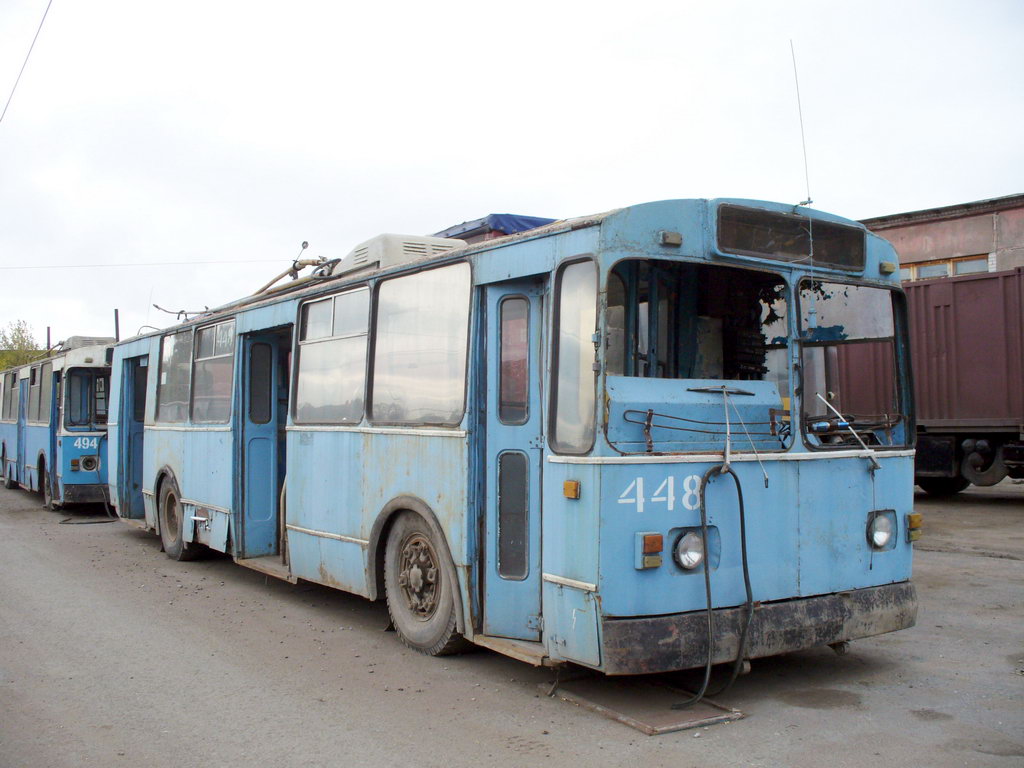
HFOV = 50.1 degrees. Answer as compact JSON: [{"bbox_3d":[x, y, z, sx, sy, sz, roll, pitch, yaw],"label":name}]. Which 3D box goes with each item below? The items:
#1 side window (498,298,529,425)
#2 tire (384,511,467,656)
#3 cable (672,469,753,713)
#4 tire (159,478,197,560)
[{"bbox_3d":[0.009,-0.138,6.568,0.222,0.775,0.040,-1,-3,33],"label":"side window"},{"bbox_3d":[-0.536,1.308,7.524,0.280,1.050,1.055,1,-3,-32],"label":"tire"},{"bbox_3d":[1.096,1.102,5.979,0.410,1.340,0.330,1,-3,-32],"label":"cable"},{"bbox_3d":[-3.798,1.492,12.588,0.280,1.050,1.055,1,-3,-32],"label":"tire"}]

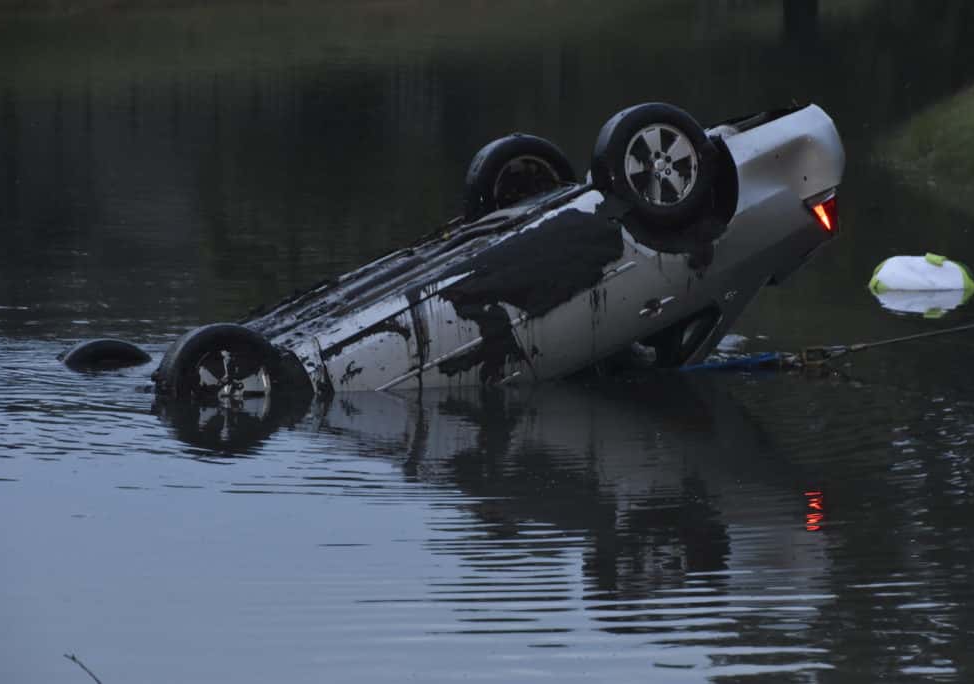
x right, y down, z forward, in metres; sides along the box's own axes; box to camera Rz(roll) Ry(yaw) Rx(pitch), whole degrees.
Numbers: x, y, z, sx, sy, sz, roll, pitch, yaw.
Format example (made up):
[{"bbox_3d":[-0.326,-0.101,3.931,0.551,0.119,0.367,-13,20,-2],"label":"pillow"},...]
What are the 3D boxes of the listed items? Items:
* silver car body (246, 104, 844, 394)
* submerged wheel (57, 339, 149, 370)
[{"bbox_3d":[-0.310,0.075,23.300,5.050,1.380,1.850,-28,9,-25],"label":"silver car body"},{"bbox_3d":[-2.060,0.340,23.340,0.678,0.678,0.225,-2,-3,-27],"label":"submerged wheel"}]

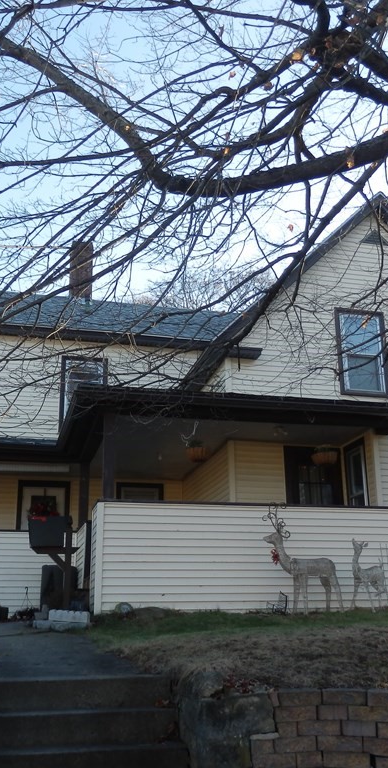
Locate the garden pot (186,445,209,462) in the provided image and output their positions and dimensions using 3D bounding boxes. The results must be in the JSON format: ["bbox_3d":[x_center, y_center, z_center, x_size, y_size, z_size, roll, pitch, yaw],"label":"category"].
[{"bbox_3d":[0.050,1.012,10.764,0.330,0.200,0.330,-1,-19,0],"label":"garden pot"}]

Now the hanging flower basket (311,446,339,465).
[{"bbox_3d":[1.976,1.074,11.187,0.410,0.250,0.410,-1,-19,0],"label":"hanging flower basket"}]

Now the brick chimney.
[{"bbox_3d":[-2.907,-2.809,19.186,0.570,1.720,0.570,4,-19,-13],"label":"brick chimney"}]

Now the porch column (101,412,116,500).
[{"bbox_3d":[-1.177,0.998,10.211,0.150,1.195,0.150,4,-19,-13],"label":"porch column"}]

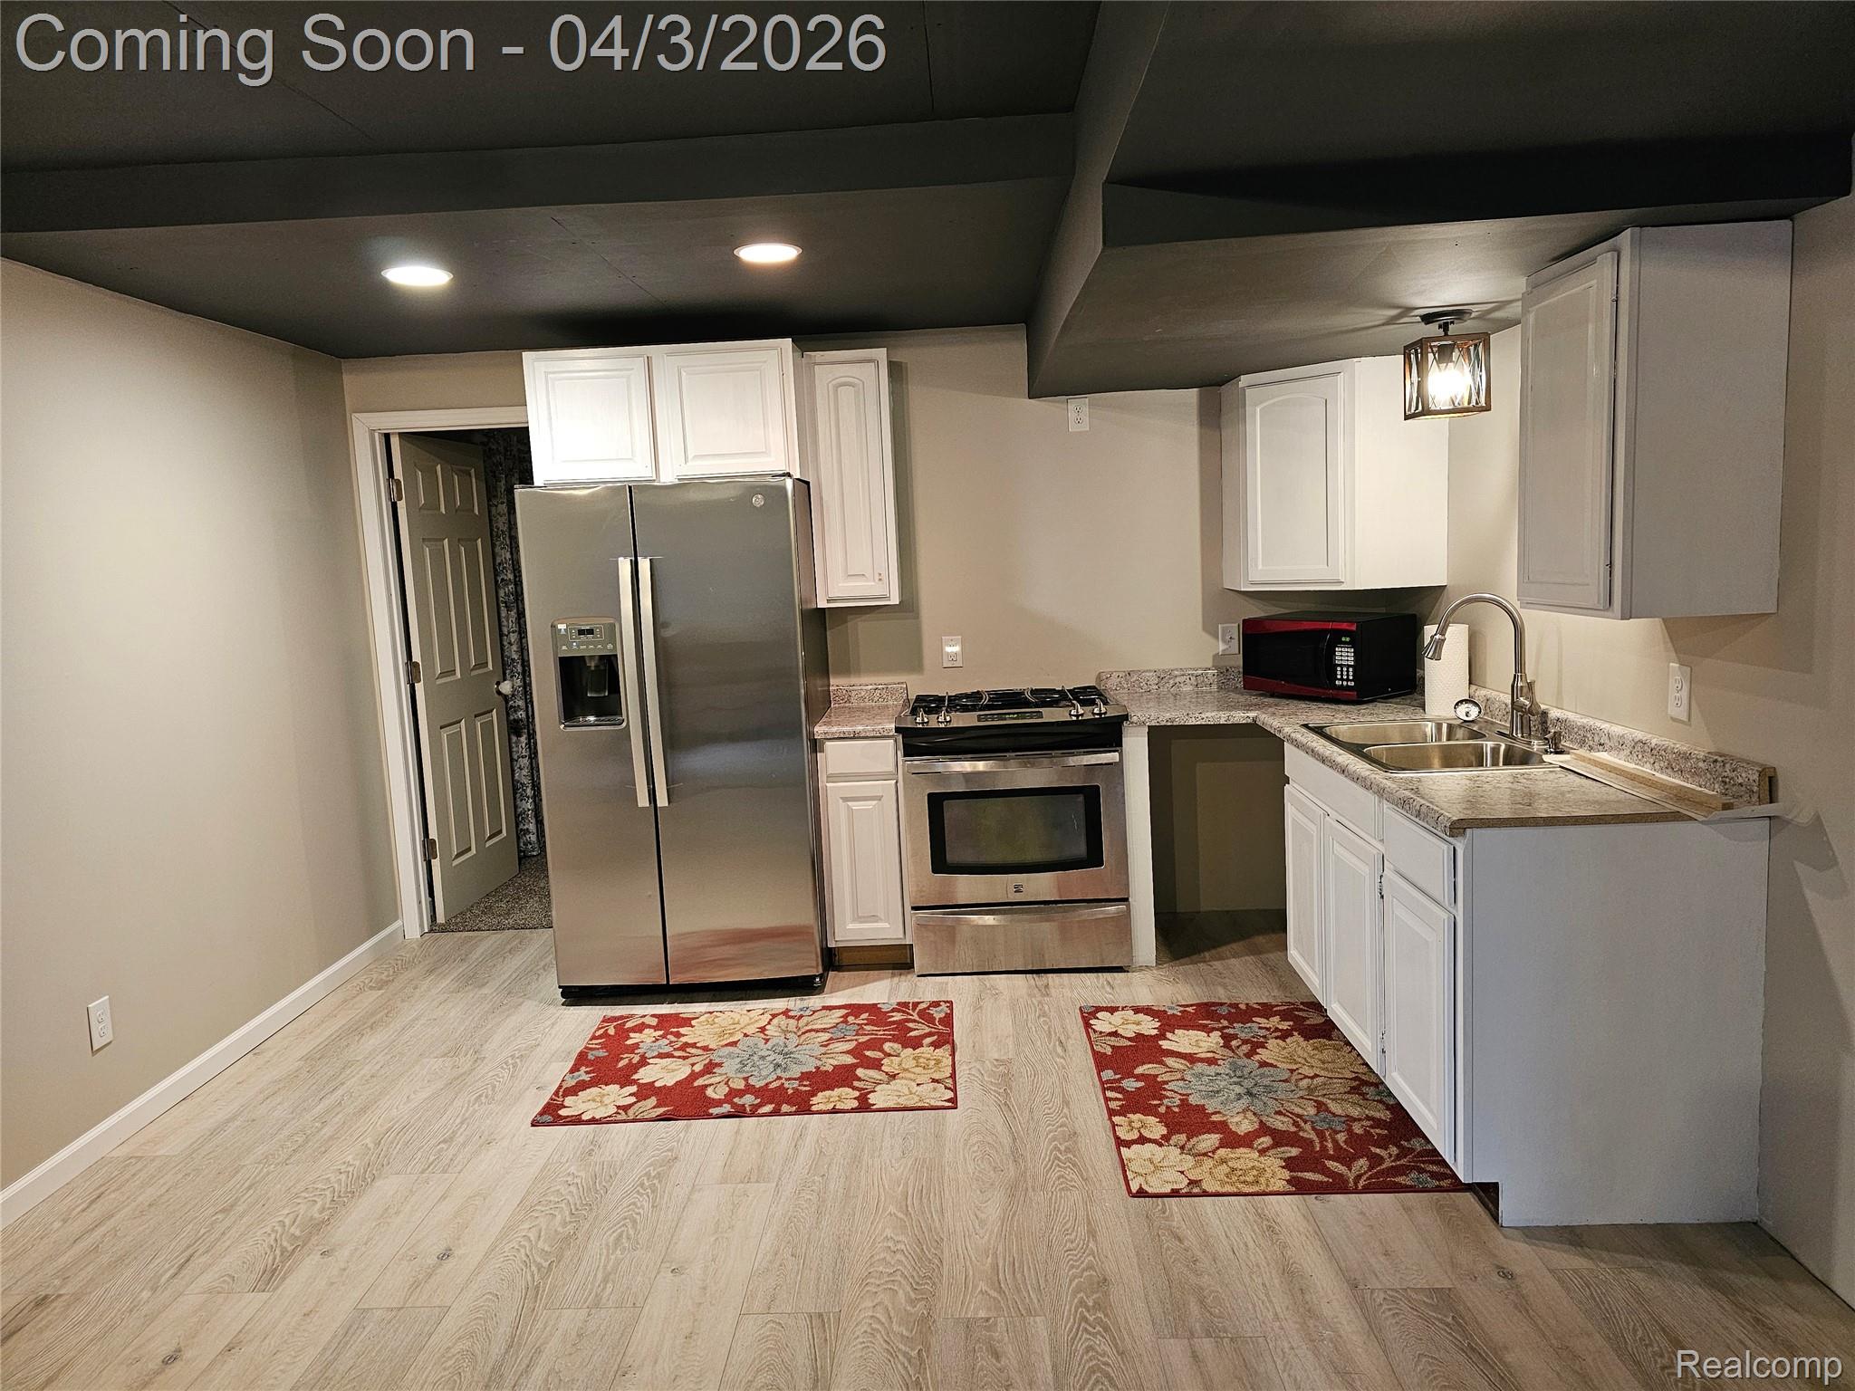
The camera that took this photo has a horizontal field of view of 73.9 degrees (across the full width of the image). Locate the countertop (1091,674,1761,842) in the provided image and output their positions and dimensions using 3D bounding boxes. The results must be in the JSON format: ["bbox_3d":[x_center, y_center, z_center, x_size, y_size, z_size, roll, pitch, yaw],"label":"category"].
[{"bbox_3d":[1.208,0.087,3.709,1.121,0.119,2.343,-3,7,2],"label":"countertop"}]

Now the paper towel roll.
[{"bbox_3d":[1.659,-0.085,3.935,0.138,0.283,0.138,-3,7,2],"label":"paper towel roll"}]

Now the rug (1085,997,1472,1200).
[{"bbox_3d":[0.879,1.070,3.414,0.793,0.010,1.180,-3,7,2],"label":"rug"}]

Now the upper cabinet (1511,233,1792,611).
[{"bbox_3d":[1.537,-0.565,2.664,0.328,0.760,0.446,-2,7,2],"label":"upper cabinet"}]

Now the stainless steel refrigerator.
[{"bbox_3d":[-0.849,0.134,4.495,0.910,1.775,0.800,-3,7,2],"label":"stainless steel refrigerator"}]

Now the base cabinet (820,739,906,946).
[{"bbox_3d":[-0.208,0.521,4.639,0.303,0.853,0.627,-2,7,2],"label":"base cabinet"}]

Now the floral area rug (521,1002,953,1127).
[{"bbox_3d":[-0.499,1.098,3.747,1.169,0.010,0.798,-3,7,2],"label":"floral area rug"}]

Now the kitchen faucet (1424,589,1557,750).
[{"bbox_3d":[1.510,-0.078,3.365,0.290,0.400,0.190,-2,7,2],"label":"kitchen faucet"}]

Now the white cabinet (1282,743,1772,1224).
[{"bbox_3d":[1.449,0.621,3.269,0.642,0.876,1.363,-2,7,2],"label":"white cabinet"}]

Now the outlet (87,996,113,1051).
[{"bbox_3d":[-2.210,0.880,3.302,0.009,0.118,0.076,-2,7,2],"label":"outlet"}]

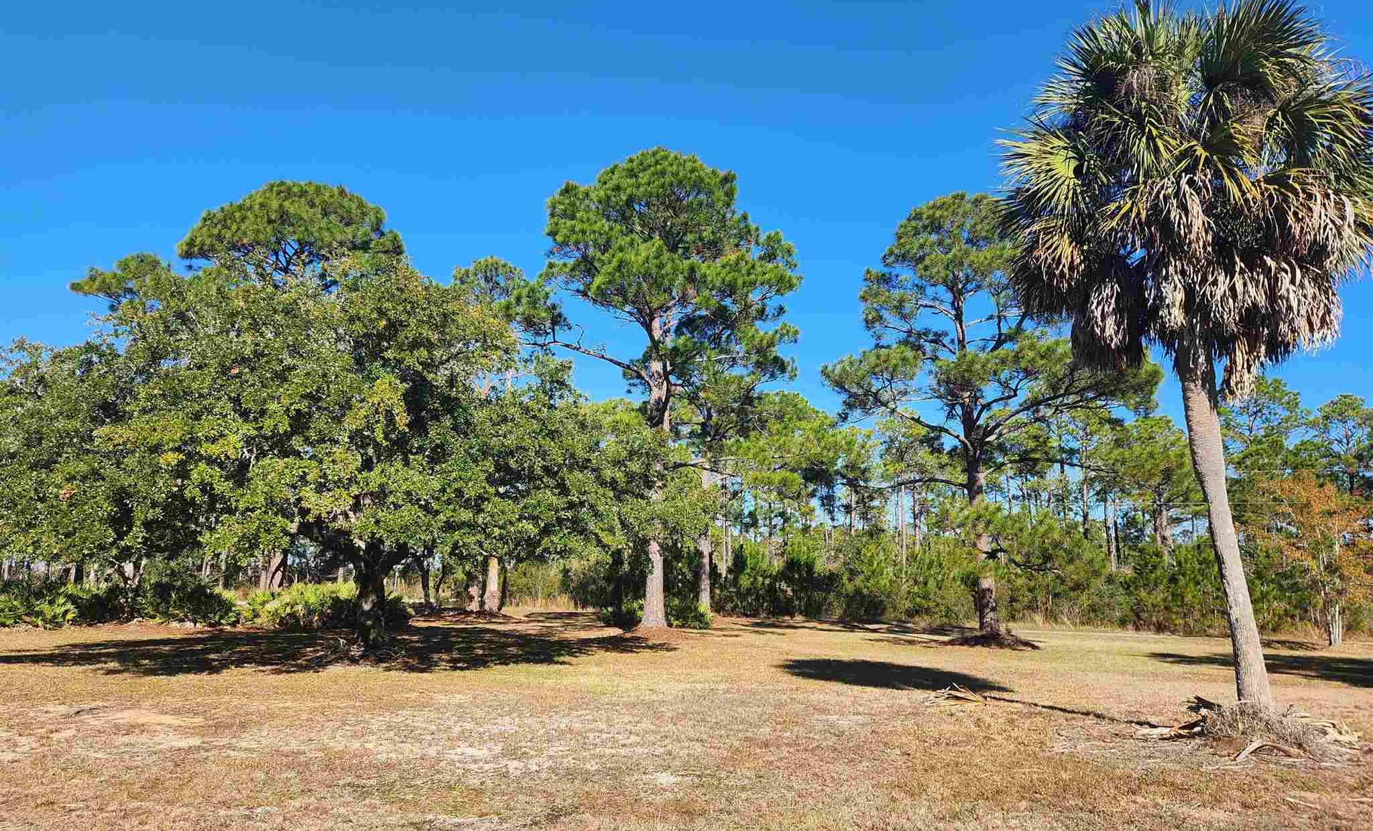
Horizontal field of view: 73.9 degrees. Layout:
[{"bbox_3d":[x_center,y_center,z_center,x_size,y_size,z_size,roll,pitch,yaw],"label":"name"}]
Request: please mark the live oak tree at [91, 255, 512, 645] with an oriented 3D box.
[{"bbox_3d":[-8.908,0.803,22.043,9.300,9.200,8.800,0,-10,0],"label":"live oak tree"}]

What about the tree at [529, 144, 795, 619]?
[{"bbox_3d":[-0.640,-0.879,27.812,7.800,14.500,7.400,0,-10,0],"label":"tree"}]

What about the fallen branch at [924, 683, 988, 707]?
[{"bbox_3d":[3.418,3.529,11.580,0.800,0.230,0.500,0,-10,0],"label":"fallen branch"}]

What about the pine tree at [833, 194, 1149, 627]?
[{"bbox_3d":[7.200,-0.143,22.726,7.700,11.300,7.300,0,-10,0],"label":"pine tree"}]

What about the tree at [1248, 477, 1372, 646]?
[{"bbox_3d":[14.458,3.308,21.274,3.000,4.000,2.900,0,-10,0],"label":"tree"}]

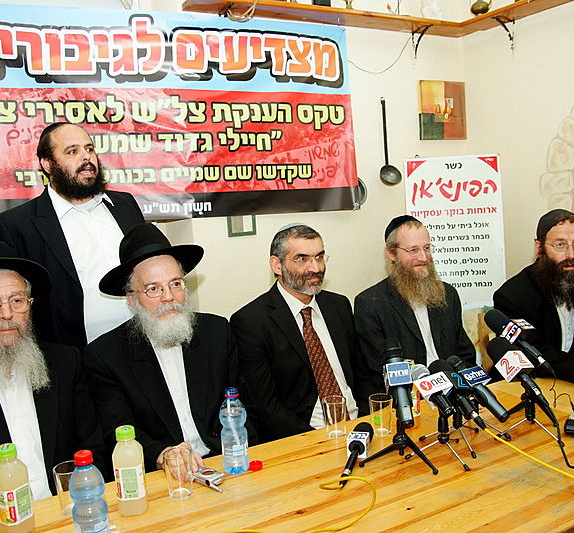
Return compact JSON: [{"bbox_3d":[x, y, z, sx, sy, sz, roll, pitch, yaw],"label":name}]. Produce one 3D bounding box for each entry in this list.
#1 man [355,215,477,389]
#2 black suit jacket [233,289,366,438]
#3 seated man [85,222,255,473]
[{"bbox_3d":[0.589,0.465,1.989,0.510,1.330,0.760,-7,6,-25],"label":"man"},{"bbox_3d":[0.084,0.396,1.926,0.500,0.680,0.400,-8,6,-30],"label":"black suit jacket"},{"bbox_3d":[-0.233,0.547,1.605,0.530,1.370,0.760,-8,6,-33],"label":"seated man"}]

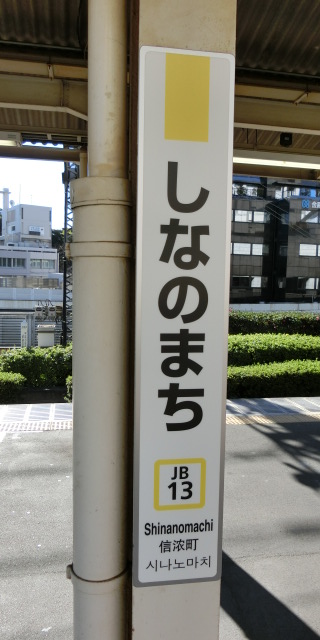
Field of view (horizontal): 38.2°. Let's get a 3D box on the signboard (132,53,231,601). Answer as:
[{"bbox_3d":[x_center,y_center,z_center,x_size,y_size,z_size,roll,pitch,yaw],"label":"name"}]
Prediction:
[{"bbox_3d":[0.050,0.016,1.026,0.205,1.180,0.018,0,4,-8],"label":"signboard"}]

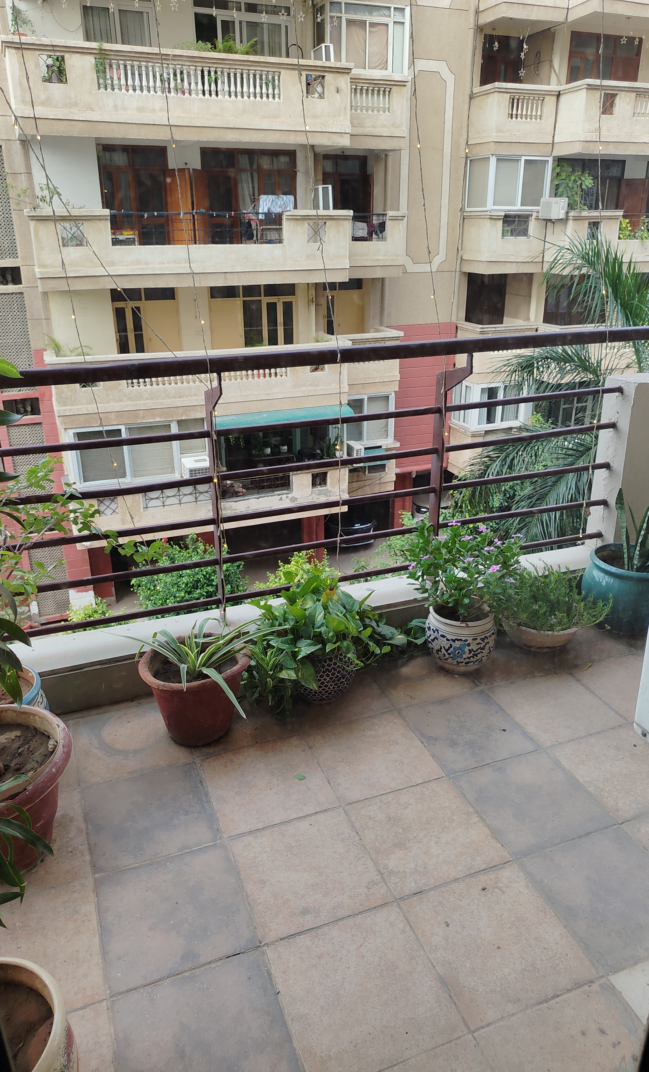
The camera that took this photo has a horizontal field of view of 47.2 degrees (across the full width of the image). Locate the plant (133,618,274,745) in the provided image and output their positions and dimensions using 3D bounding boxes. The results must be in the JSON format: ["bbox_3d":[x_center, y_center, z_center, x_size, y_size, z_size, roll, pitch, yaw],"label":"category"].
[{"bbox_3d":[-0.349,0.415,2.155,0.400,0.310,0.380,0,22,0],"label":"plant"}]

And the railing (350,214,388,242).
[{"bbox_3d":[1.217,-8.199,19.766,1.050,0.720,0.080,-9,24,-21],"label":"railing"}]

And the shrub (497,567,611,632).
[{"bbox_3d":[0.804,0.201,2.623,0.385,0.170,0.340,-9,24,-20],"label":"shrub"}]

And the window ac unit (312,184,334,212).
[{"bbox_3d":[0.025,-8.715,19.235,0.350,0.610,0.500,-9,24,-21],"label":"window ac unit"}]

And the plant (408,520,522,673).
[{"bbox_3d":[0.456,0.195,2.443,0.365,0.490,0.340,0,22,0],"label":"plant"}]

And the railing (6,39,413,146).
[{"bbox_3d":[-2.164,-9.971,17.139,9.600,1.770,1.000,-9,24,-21],"label":"railing"}]

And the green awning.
[{"bbox_3d":[-1.042,-3.113,19.660,3.890,0.380,0.480,-9,24,-21],"label":"green awning"}]

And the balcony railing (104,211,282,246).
[{"bbox_3d":[-2.901,-7.258,17.533,4.140,0.730,0.080,-9,24,-21],"label":"balcony railing"}]

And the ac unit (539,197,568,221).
[{"bbox_3d":[6.516,-9.298,21.121,0.290,0.540,0.780,-17,28,-35],"label":"ac unit"}]

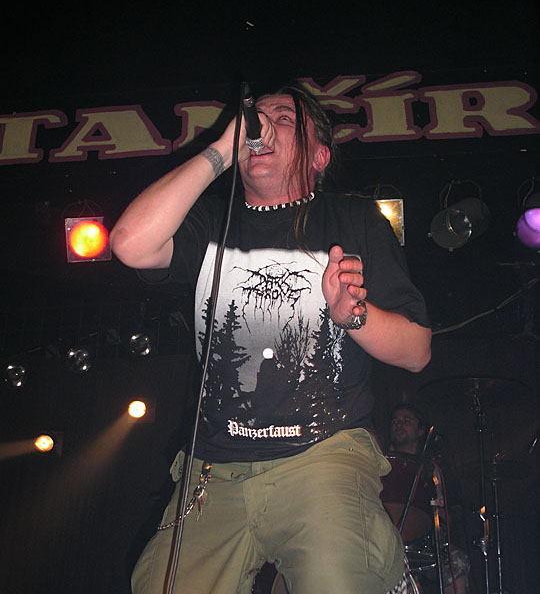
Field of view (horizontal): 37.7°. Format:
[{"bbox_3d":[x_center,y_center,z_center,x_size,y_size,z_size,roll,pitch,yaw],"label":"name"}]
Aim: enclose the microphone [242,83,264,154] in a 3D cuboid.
[{"bbox_3d":[-0.035,-0.373,1.660,0.048,0.175,0.048,-5,26,3],"label":"microphone"}]

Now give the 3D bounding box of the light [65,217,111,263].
[{"bbox_3d":[-0.987,-0.343,4.384,0.240,0.240,0.280,0,16,-4],"label":"light"}]

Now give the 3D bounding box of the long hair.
[{"bbox_3d":[0.071,-0.289,1.740,0.160,0.350,0.190,7,17,20],"label":"long hair"}]

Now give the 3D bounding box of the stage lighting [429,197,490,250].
[{"bbox_3d":[1.032,-0.403,4.267,0.225,0.225,0.300,11,22,32],"label":"stage lighting"}]

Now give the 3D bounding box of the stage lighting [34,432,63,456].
[{"bbox_3d":[-1.885,1.254,6.894,0.210,0.200,0.220,10,13,29],"label":"stage lighting"}]

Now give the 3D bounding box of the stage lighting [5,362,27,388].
[{"bbox_3d":[-2.220,0.663,7.008,0.200,0.200,0.220,1,12,1],"label":"stage lighting"}]

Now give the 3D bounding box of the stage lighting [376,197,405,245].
[{"bbox_3d":[0.616,-0.439,4.280,0.235,0.235,0.280,3,20,8],"label":"stage lighting"}]

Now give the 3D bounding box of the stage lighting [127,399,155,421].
[{"bbox_3d":[-1.103,0.954,6.902,0.210,0.200,0.220,5,18,14],"label":"stage lighting"}]

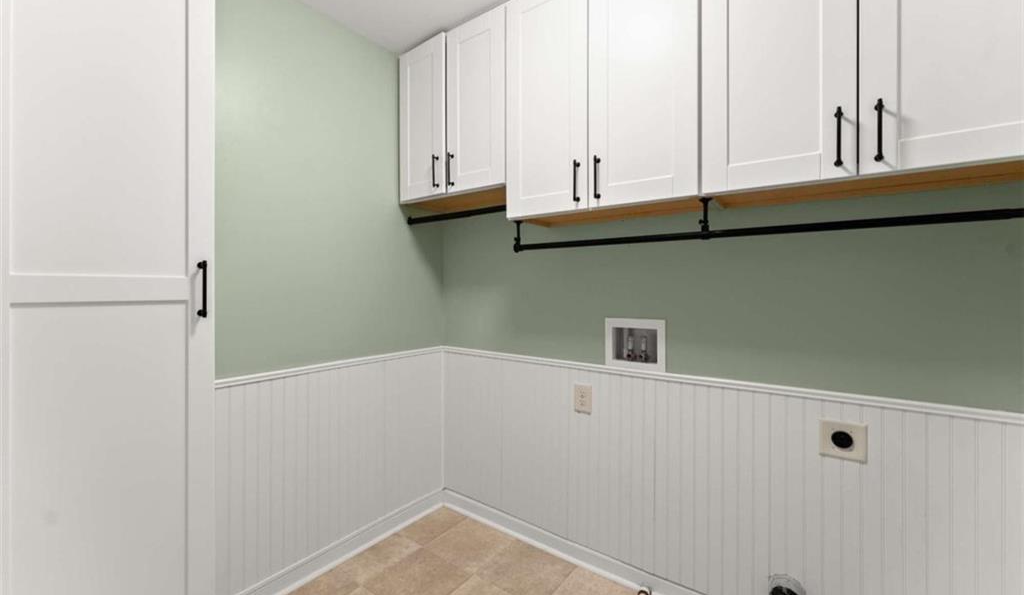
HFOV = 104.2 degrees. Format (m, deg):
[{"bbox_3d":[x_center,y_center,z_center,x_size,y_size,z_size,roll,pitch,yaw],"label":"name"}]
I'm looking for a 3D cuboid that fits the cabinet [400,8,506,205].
[{"bbox_3d":[-0.214,-0.867,2.007,0.688,0.755,0.314,1,1,36],"label":"cabinet"}]

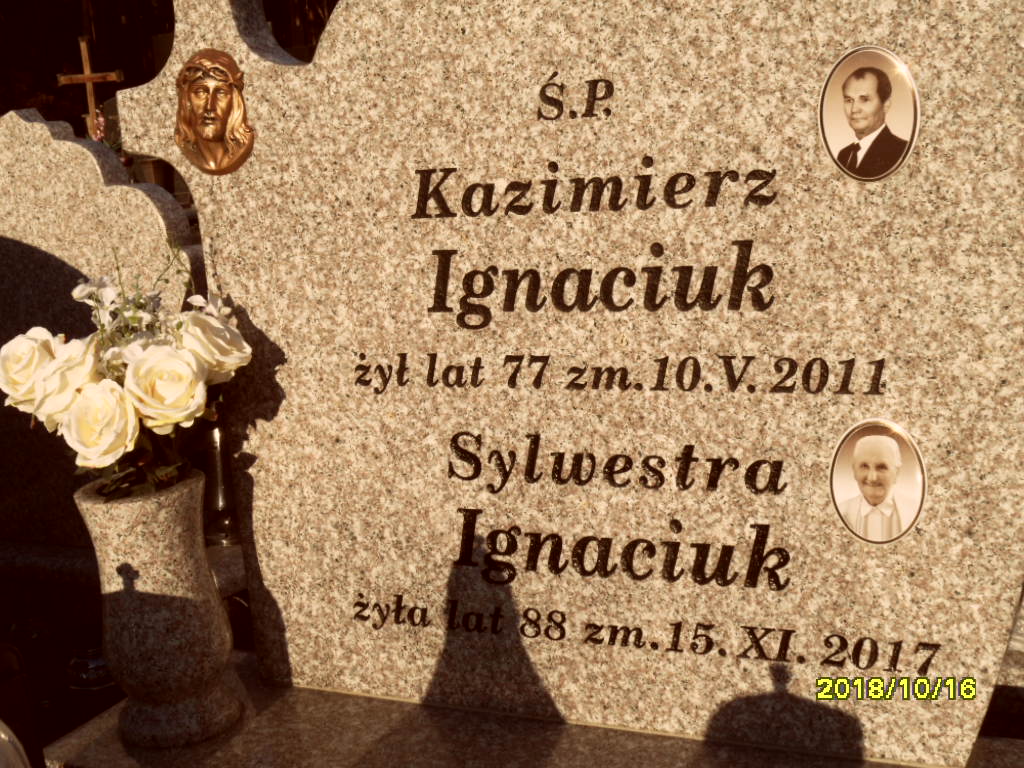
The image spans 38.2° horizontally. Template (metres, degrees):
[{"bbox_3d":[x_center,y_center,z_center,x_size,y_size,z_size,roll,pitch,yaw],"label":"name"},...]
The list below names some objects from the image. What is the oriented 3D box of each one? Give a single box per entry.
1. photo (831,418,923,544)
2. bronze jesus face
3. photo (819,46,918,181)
[{"bbox_3d":[0.341,0.093,1.383,0.090,0.121,0.014,1,11,26],"label":"photo"},{"bbox_3d":[-0.333,-0.297,1.618,0.104,0.138,0.030,1,11,26],"label":"bronze jesus face"},{"bbox_3d":[0.319,-0.241,1.325,0.090,0.121,0.014,1,11,26],"label":"photo"}]

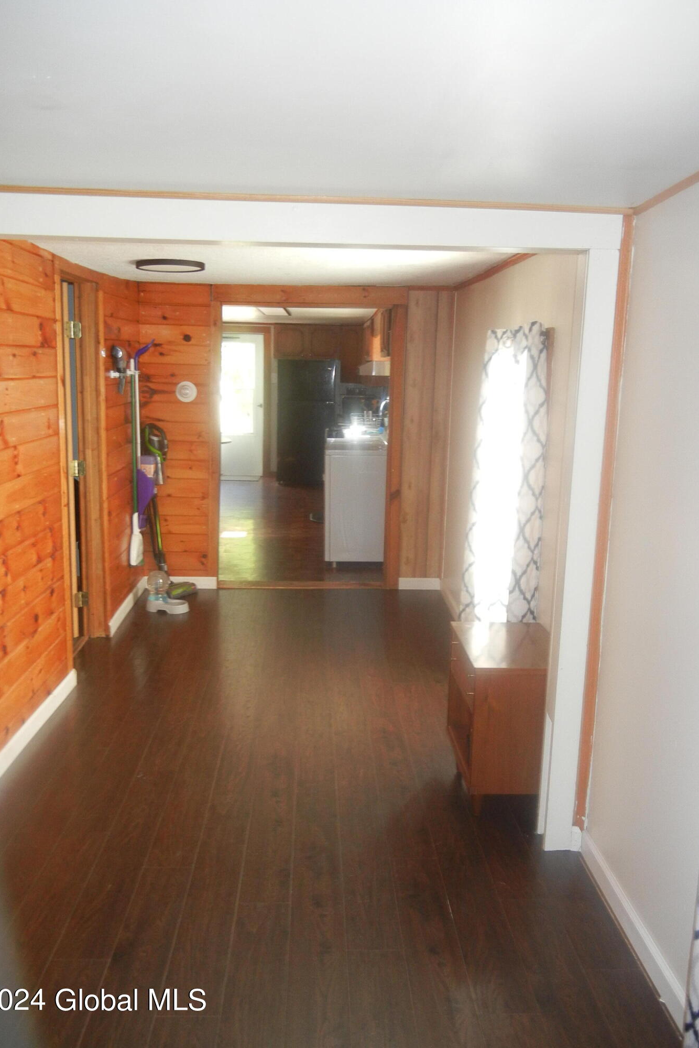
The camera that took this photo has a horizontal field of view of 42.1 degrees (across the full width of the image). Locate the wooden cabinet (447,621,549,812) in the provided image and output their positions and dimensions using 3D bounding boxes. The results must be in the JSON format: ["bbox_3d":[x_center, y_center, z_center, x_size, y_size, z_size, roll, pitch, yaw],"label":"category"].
[{"bbox_3d":[0.605,0.730,3.481,0.368,0.555,0.561,1,10,-3],"label":"wooden cabinet"}]

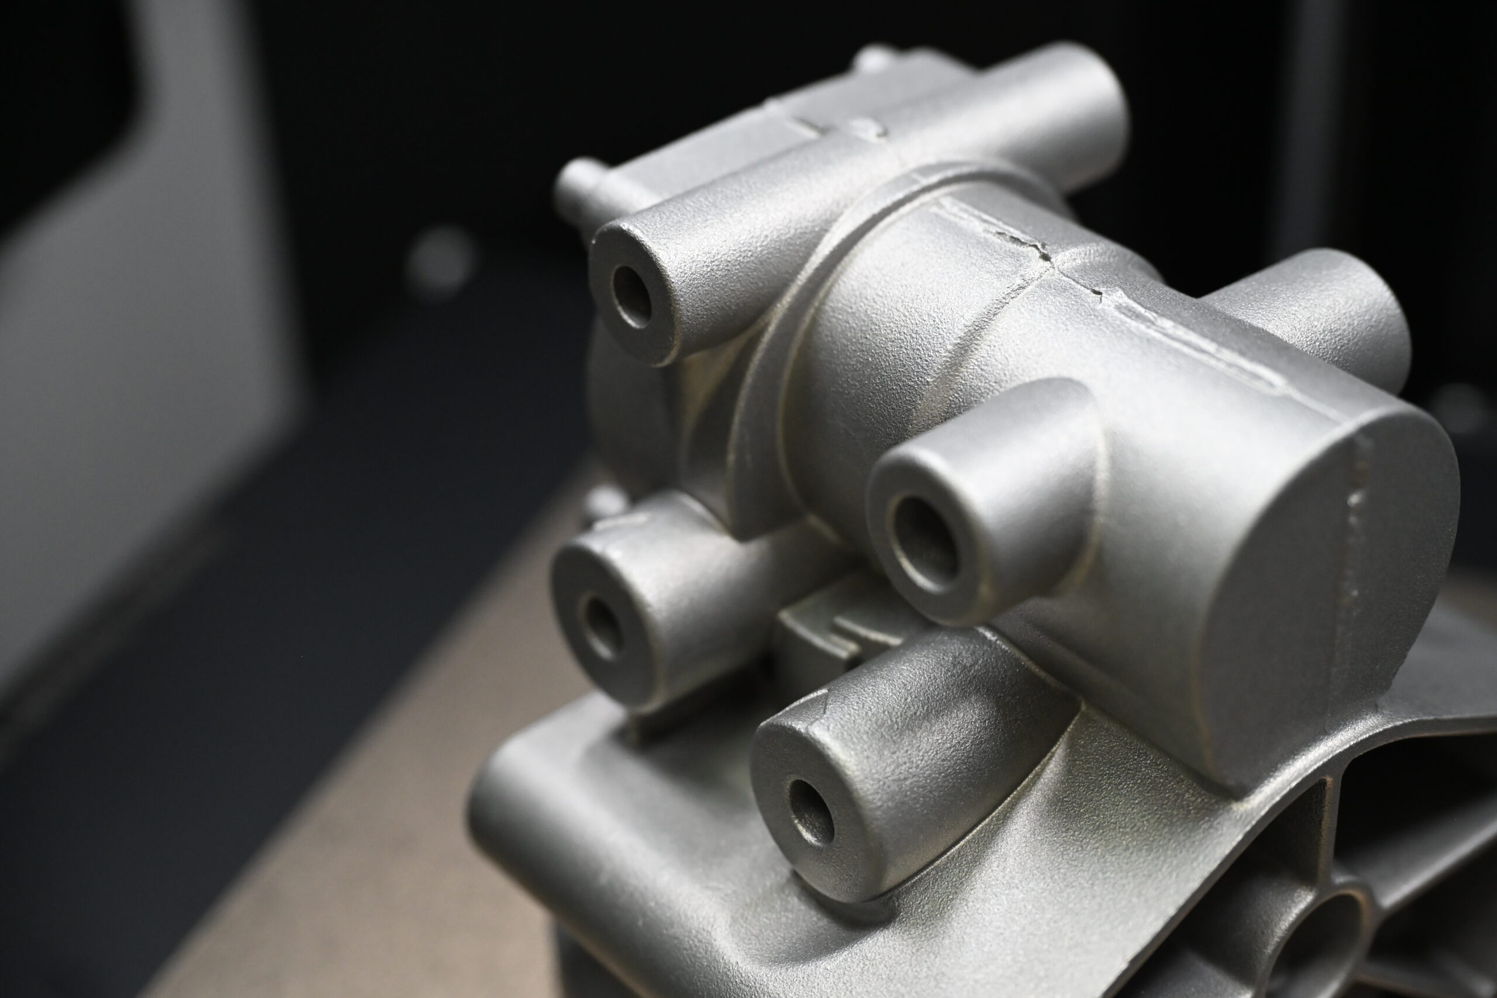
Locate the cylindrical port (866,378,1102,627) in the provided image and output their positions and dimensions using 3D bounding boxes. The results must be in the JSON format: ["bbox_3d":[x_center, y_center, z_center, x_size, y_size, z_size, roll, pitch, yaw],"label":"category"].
[{"bbox_3d":[0.042,0.001,0.431,0.034,0.031,0.031,-25,39,-30],"label":"cylindrical port"}]

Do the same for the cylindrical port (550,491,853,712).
[{"bbox_3d":[-0.007,0.012,0.386,0.036,0.028,0.028,-25,39,-30],"label":"cylindrical port"}]

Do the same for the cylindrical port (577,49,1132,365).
[{"bbox_3d":[0.023,-0.057,0.487,0.110,0.027,0.027,-25,39,-30],"label":"cylindrical port"}]

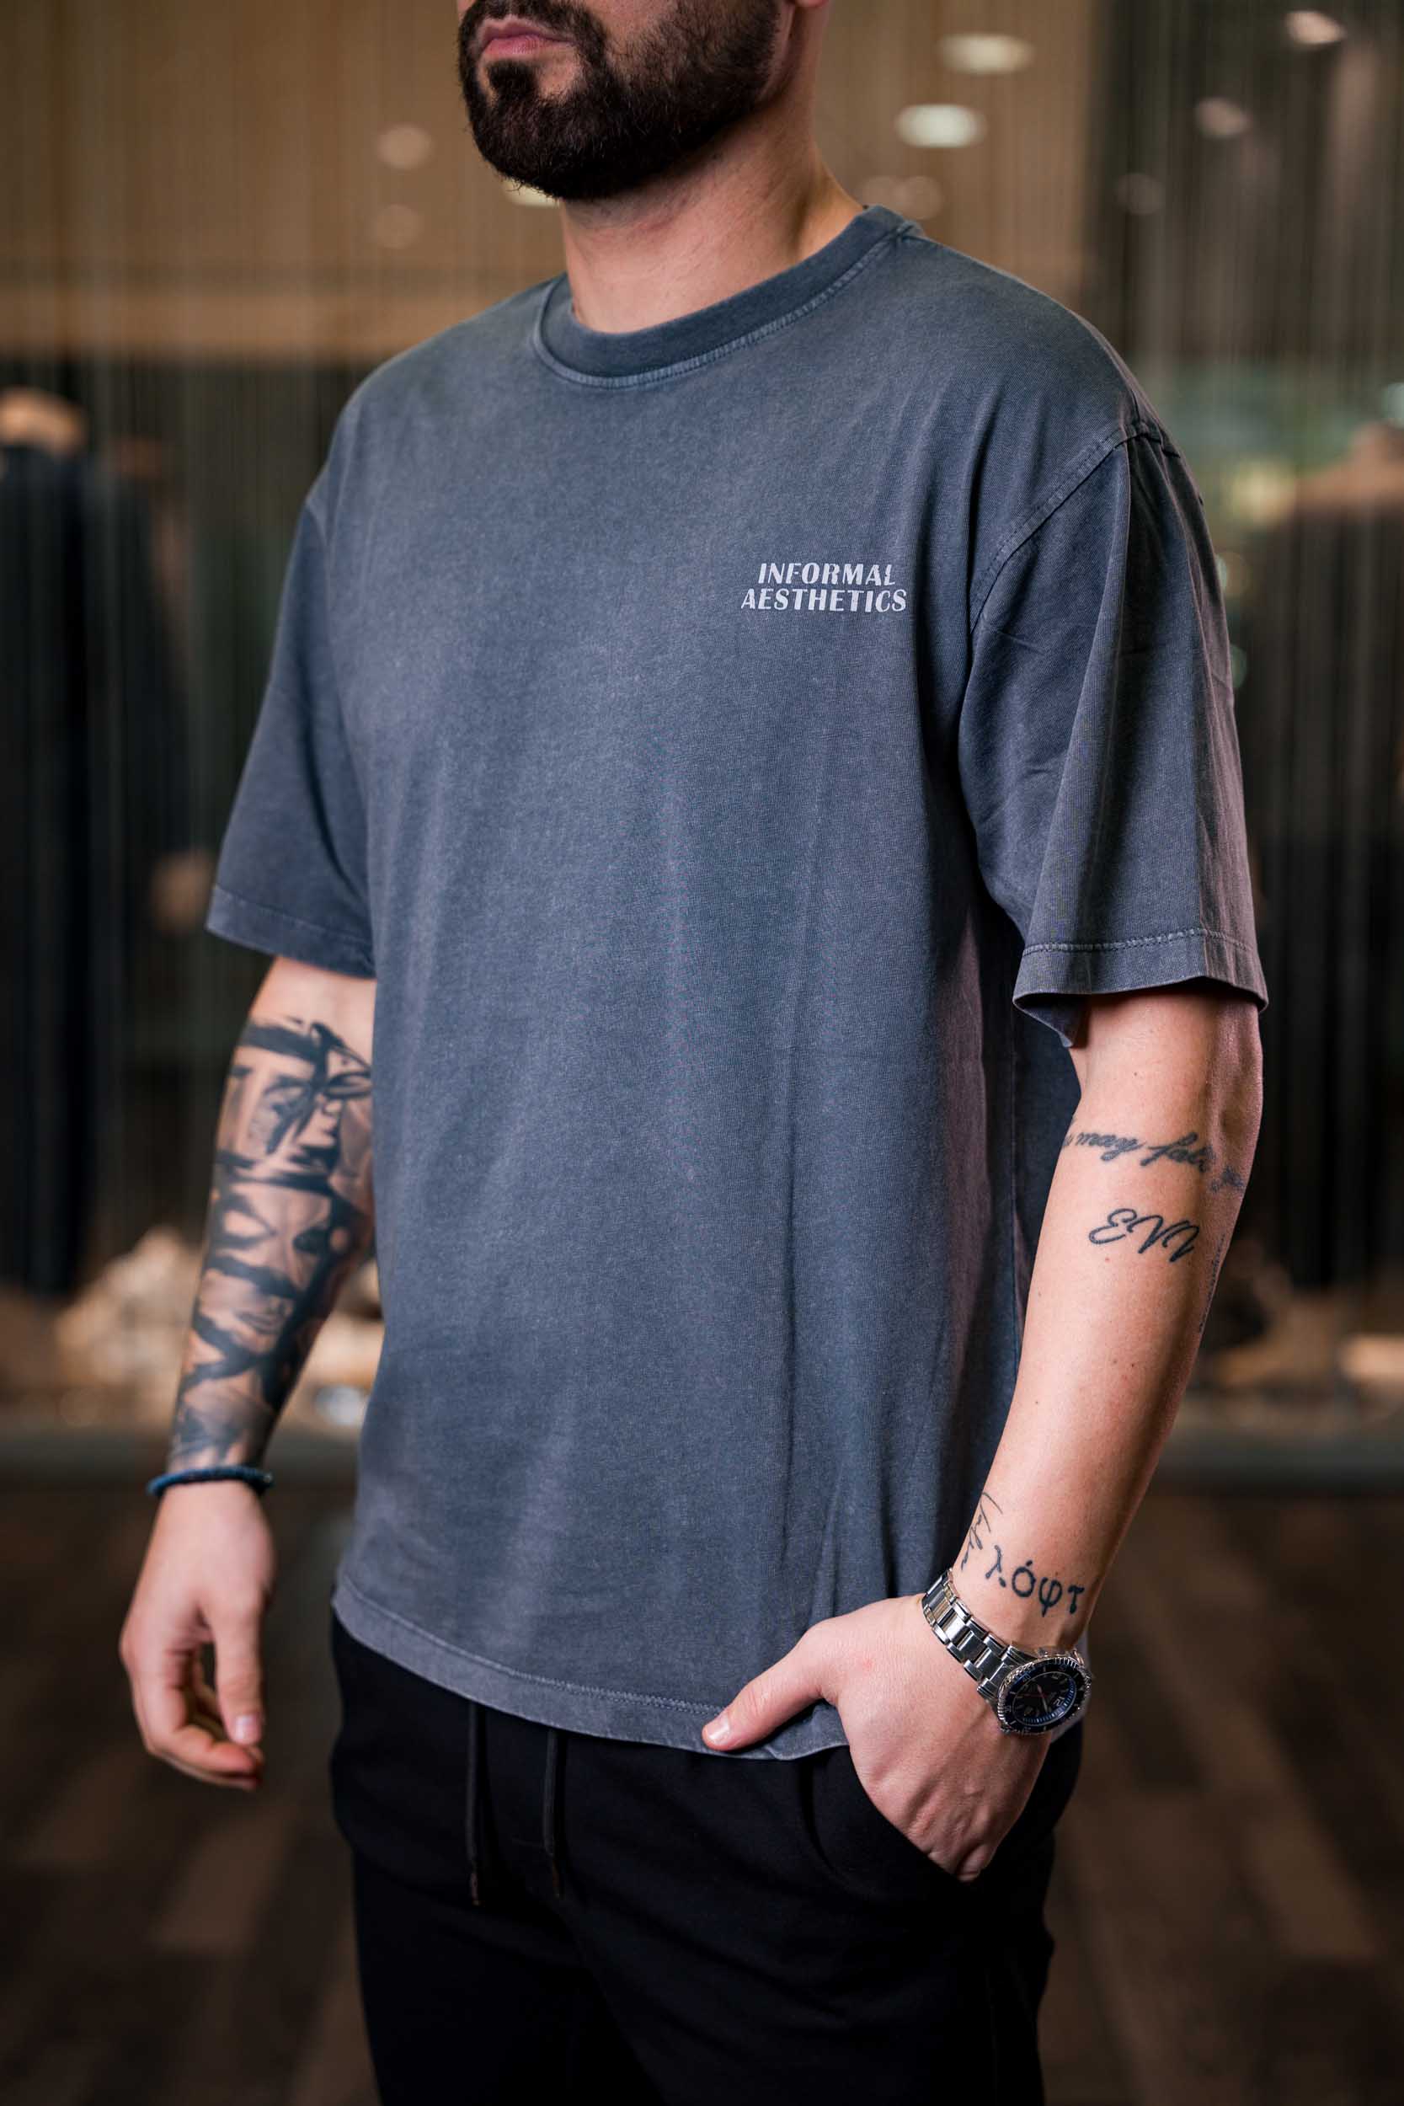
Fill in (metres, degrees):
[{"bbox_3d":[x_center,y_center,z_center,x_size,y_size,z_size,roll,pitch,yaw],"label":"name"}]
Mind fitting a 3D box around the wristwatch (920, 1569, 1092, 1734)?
[{"bbox_3d":[0.130,0.258,1.654,0.061,0.045,0.071,21,19,-33],"label":"wristwatch"}]

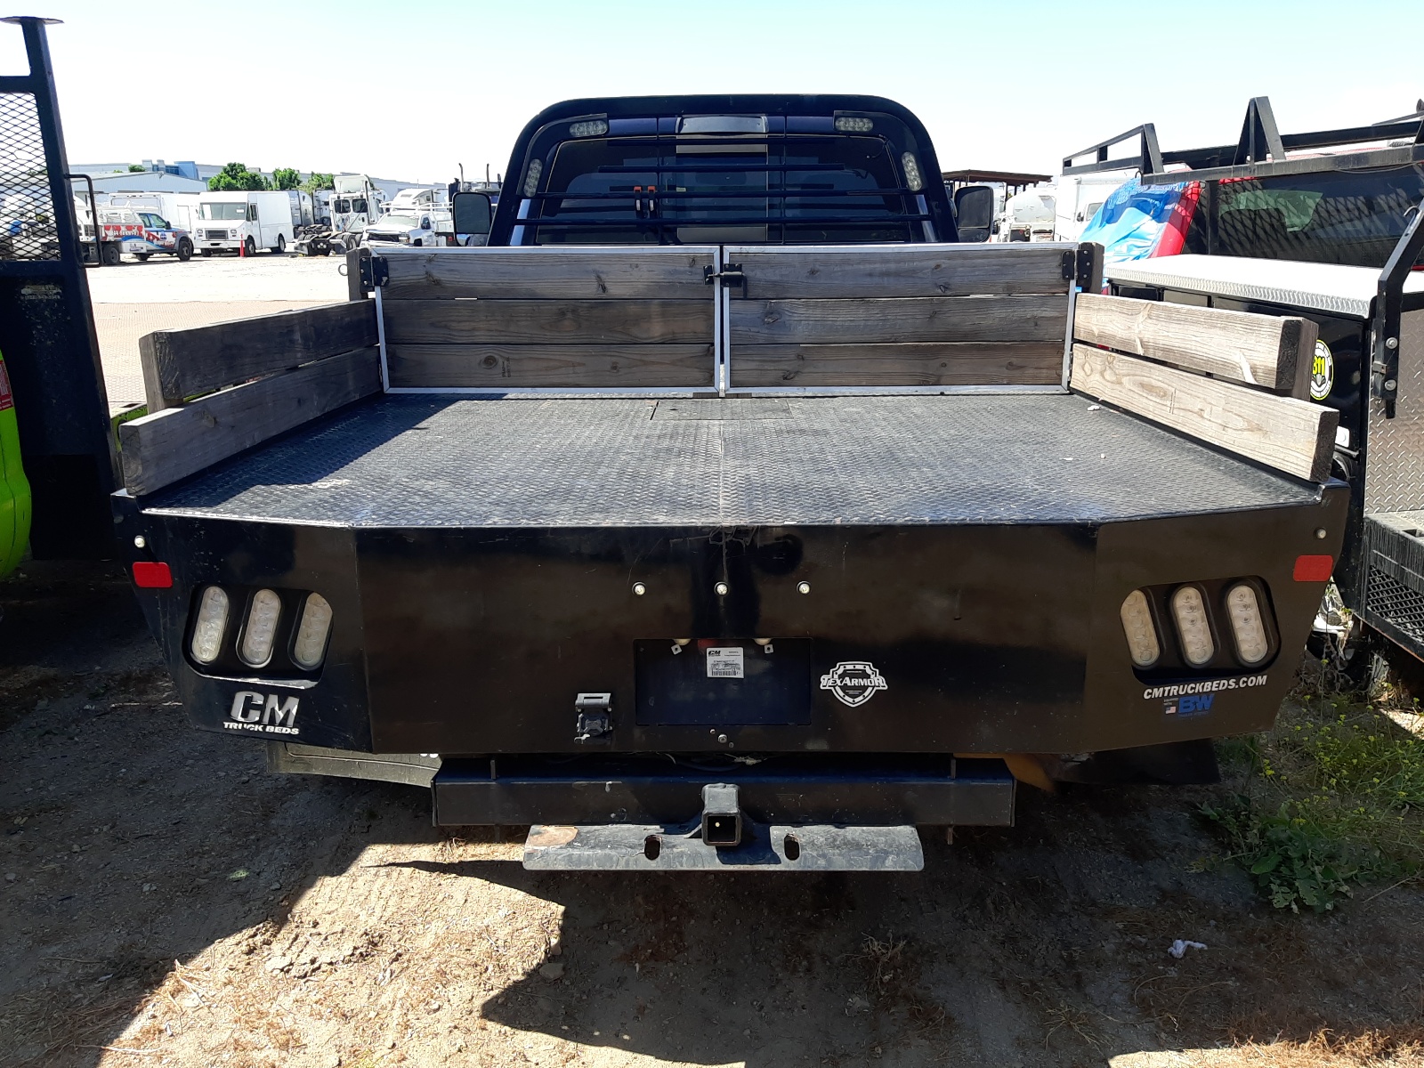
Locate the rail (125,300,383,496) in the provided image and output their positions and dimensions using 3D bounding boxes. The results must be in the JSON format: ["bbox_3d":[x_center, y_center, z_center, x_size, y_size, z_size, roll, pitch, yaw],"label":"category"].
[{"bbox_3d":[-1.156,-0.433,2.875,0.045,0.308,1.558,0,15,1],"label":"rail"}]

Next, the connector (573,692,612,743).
[{"bbox_3d":[-0.222,0.343,2.018,0.068,0.100,0.054,0,15,1],"label":"connector"}]

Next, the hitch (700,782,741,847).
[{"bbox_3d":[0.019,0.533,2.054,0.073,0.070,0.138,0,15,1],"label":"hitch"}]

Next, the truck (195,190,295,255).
[{"bbox_3d":[-22.500,-14.970,51.800,2.300,2.920,6.100,-1,16,-1],"label":"truck"}]

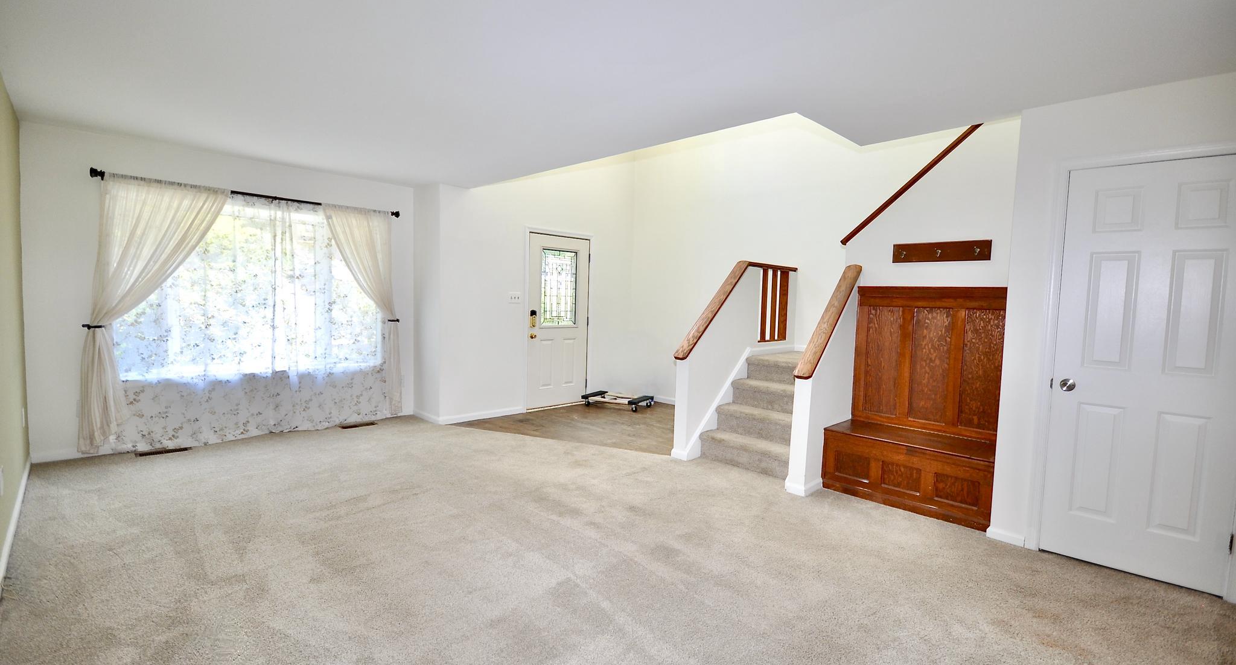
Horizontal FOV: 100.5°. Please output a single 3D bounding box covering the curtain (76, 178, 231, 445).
[{"bbox_3d":[-3.673,-0.148,4.113,0.926,2.125,0.120,-1,5,-42],"label":"curtain"}]

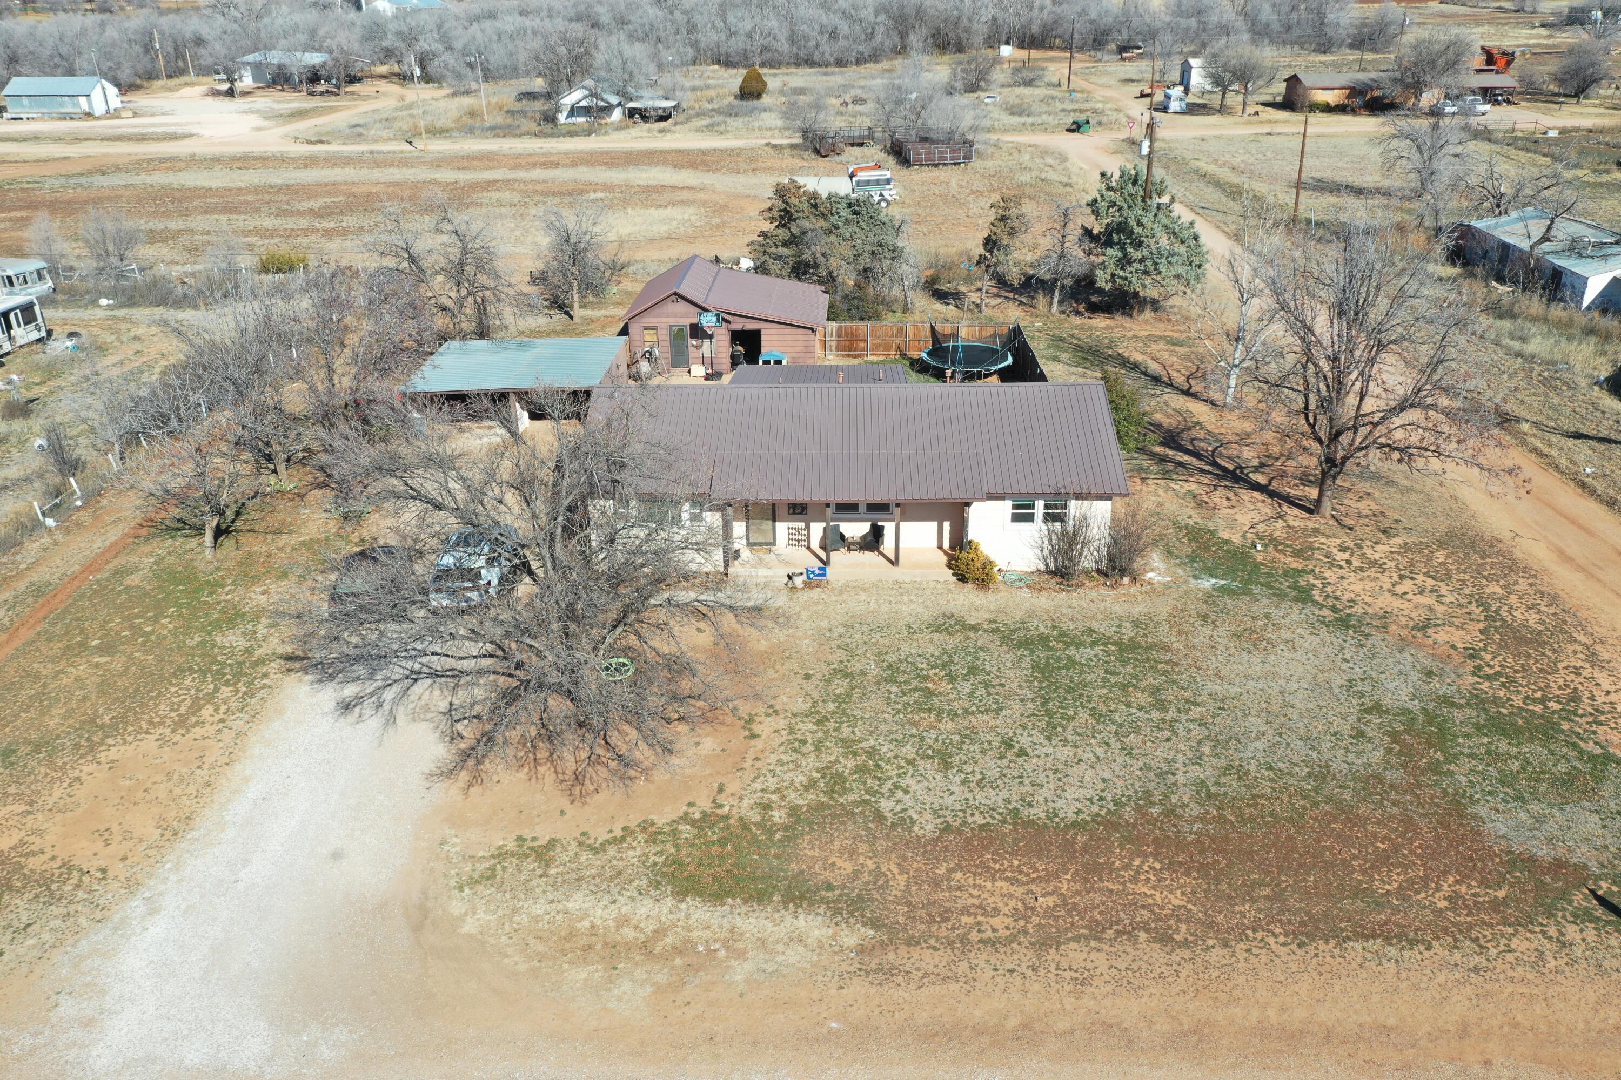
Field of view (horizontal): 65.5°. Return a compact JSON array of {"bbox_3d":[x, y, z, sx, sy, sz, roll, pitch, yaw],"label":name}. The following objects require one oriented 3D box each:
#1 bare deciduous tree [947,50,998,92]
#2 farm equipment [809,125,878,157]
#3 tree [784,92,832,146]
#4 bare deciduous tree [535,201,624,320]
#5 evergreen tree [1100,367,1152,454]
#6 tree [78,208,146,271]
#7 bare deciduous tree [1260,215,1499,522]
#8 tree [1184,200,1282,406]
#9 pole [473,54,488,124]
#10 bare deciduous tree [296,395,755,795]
[{"bbox_3d":[23.839,-68.741,184.714,7.200,5.406,6.500,2,25,7],"label":"bare deciduous tree"},{"bbox_3d":[3.126,-40.488,127.187,6.600,2.300,4.500,2,25,7],"label":"farm equipment"},{"bbox_3d":[-0.354,-41.252,124.012,4.800,4.900,4.600,-1,25,0],"label":"tree"},{"bbox_3d":[-12.550,-14.612,66.521,4.600,6.216,4.500,-1,25,0],"label":"bare deciduous tree"},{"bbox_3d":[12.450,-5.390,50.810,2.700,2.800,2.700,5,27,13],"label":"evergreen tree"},{"bbox_3d":[-45.010,-19.570,81.360,3.400,4.000,3.300,-15,29,-25],"label":"tree"},{"bbox_3d":[17.903,-5.133,40.385,7.400,9.800,7.200,-1,25,0],"label":"bare deciduous tree"},{"bbox_3d":[18.050,-9.950,53.660,3.600,8.300,3.500,7,27,17],"label":"tree"},{"bbox_3d":[-36.940,-50.930,142.070,0.450,7.300,0.450,-7,26,-12],"label":"pole"},{"bbox_3d":[-6.839,0.713,30.791,11.300,8.200,10.961,-1,25,0],"label":"bare deciduous tree"}]

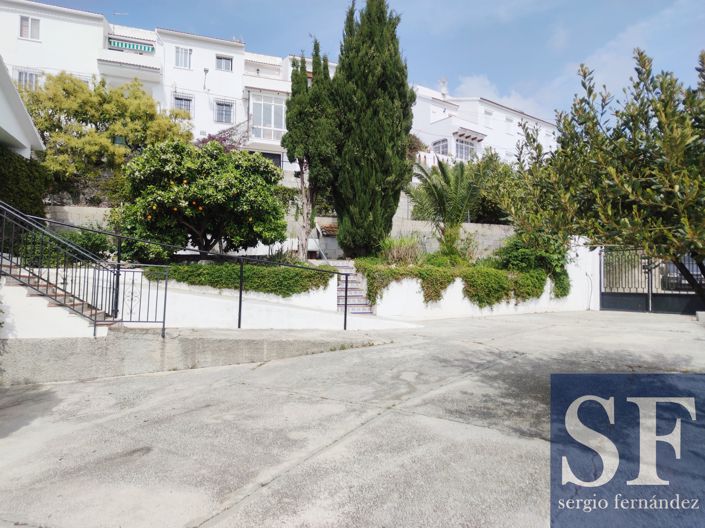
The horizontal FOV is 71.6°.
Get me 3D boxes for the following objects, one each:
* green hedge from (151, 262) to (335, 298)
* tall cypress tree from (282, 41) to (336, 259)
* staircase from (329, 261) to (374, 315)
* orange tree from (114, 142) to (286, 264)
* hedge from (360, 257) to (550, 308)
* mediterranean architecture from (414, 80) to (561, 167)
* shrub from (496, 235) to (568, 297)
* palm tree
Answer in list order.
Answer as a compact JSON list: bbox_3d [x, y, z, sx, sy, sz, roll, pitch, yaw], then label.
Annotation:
[{"bbox_3d":[-2.473,0.415,11.643,4.200,0.850,0.750,1,-1,-17],"label":"green hedge"},{"bbox_3d":[-1.243,-3.412,14.287,1.450,6.300,1.450,1,-1,-18],"label":"tall cypress tree"},{"bbox_3d":[-0.205,0.596,12.989,1.100,1.450,2.200,1,-1,-16],"label":"staircase"},{"bbox_3d":[-3.968,-1.523,12.640,4.100,2.900,3.700,1,-1,-18],"label":"orange tree"},{"bbox_3d":[2.826,0.522,13.492,5.500,1.250,1.000,1,-1,-19],"label":"hedge"},{"bbox_3d":[11.288,-11.182,42.288,13.000,7.200,8.500,2,-2,-37],"label":"mediterranean architecture"},{"bbox_3d":[5.299,0.099,14.203,1.900,1.750,1.500,1,-1,-18],"label":"shrub"},{"bbox_3d":[2.853,-1.606,15.244,2.100,2.800,2.100,0,-1,0],"label":"palm tree"}]

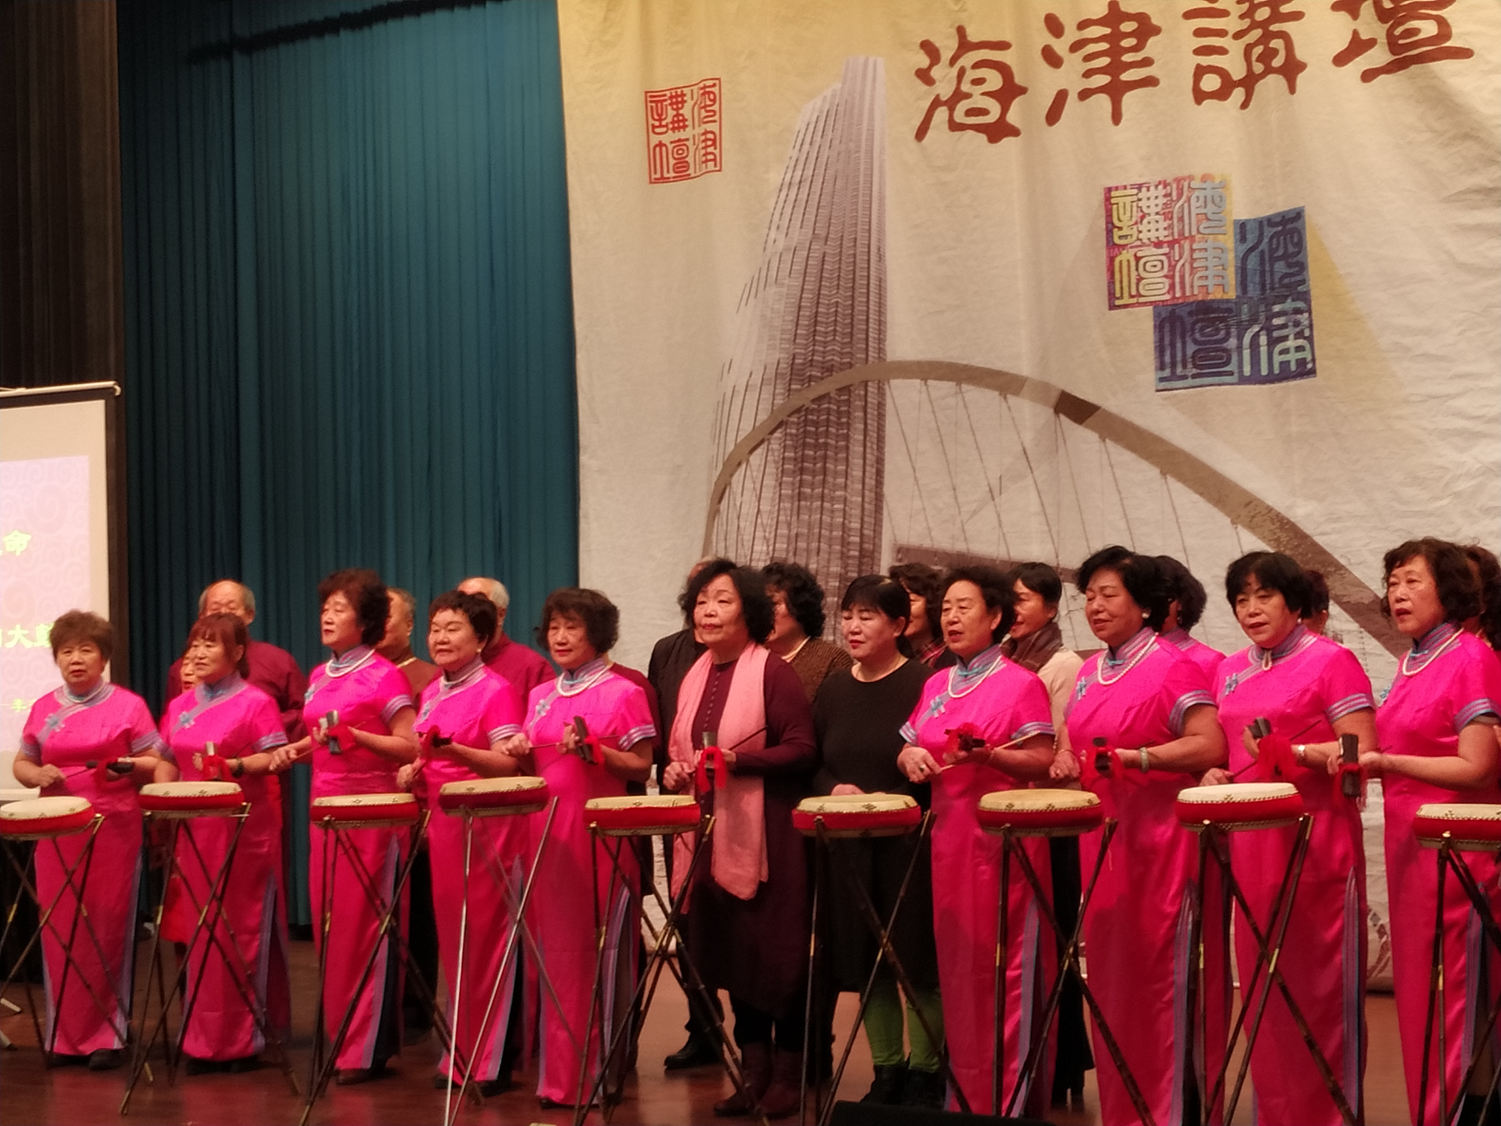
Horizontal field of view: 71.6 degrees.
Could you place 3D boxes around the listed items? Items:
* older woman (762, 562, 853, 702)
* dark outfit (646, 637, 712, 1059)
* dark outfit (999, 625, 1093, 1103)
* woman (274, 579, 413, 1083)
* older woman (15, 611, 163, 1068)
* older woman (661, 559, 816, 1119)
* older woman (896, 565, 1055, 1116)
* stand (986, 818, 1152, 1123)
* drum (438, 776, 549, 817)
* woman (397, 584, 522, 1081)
[{"bbox_3d":[0.149,0.824,3.270,0.470,1.620,0.320,-3,-3,24],"label":"older woman"},{"bbox_3d":[-0.146,0.890,3.460,0.490,1.410,0.310,-3,-3,22],"label":"dark outfit"},{"bbox_3d":[0.883,0.873,3.090,0.460,1.410,0.320,-4,-4,38],"label":"dark outfit"},{"bbox_3d":[-1.320,0.865,3.380,0.460,1.660,0.420,-3,-3,24],"label":"woman"},{"bbox_3d":[-2.258,0.948,3.550,0.490,1.580,0.380,-2,-3,-8],"label":"older woman"},{"bbox_3d":[-0.029,0.816,3.060,0.470,1.630,0.380,-4,-3,26],"label":"older woman"},{"bbox_3d":[0.628,0.805,2.880,0.470,1.585,0.380,-4,-3,35],"label":"older woman"},{"bbox_3d":[0.793,1.122,2.680,0.500,0.920,0.500,-3,-3,16],"label":"stand"},{"bbox_3d":[-0.758,0.688,3.070,0.325,0.085,0.325,-6,-3,16],"label":"drum"},{"bbox_3d":[-0.908,0.879,3.270,0.450,1.590,0.380,-3,-3,20],"label":"woman"}]

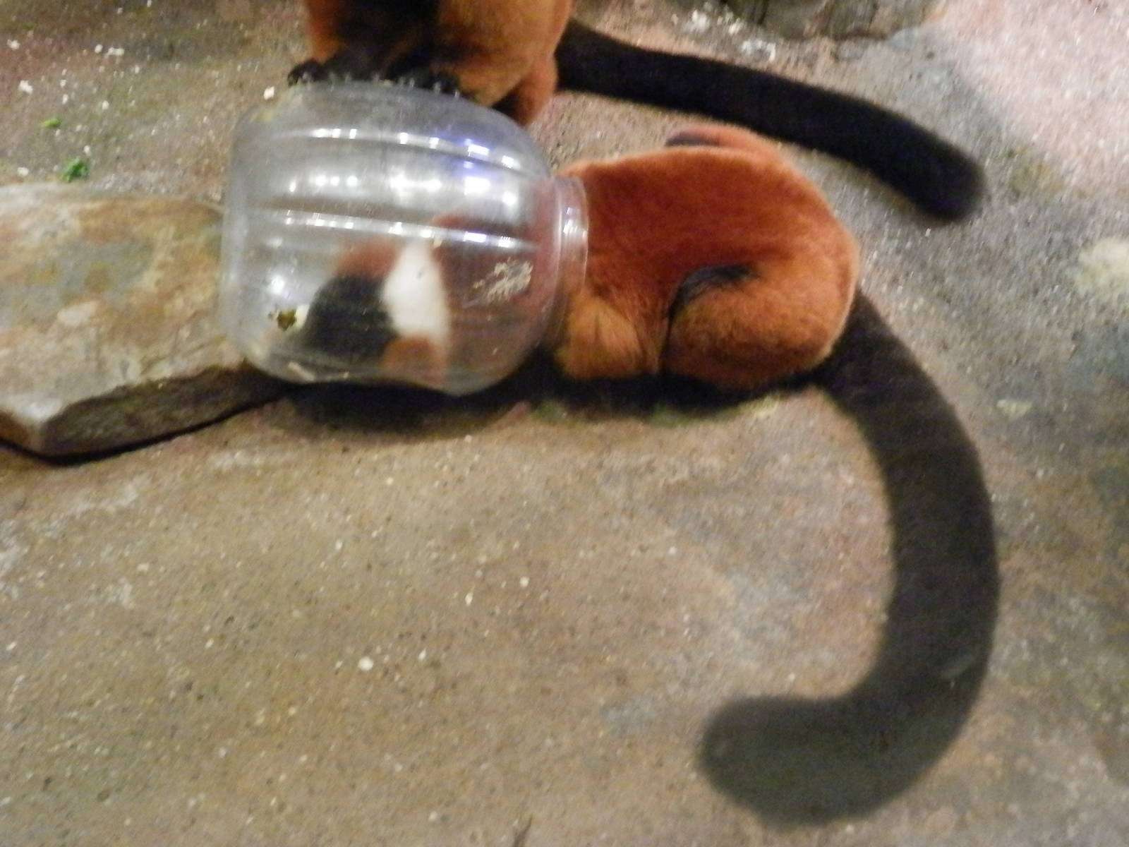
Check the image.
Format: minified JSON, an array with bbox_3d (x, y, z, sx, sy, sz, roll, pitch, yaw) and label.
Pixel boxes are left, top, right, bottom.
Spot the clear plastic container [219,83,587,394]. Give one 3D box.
[{"bbox_3d":[-0.121,-0.140,0.830,0.270,0.231,0.231,5,45,-9],"label":"clear plastic container"}]

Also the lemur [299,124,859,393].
[{"bbox_3d":[0.019,-0.157,1.010,0.500,0.210,0.220,0,45,0],"label":"lemur"}]

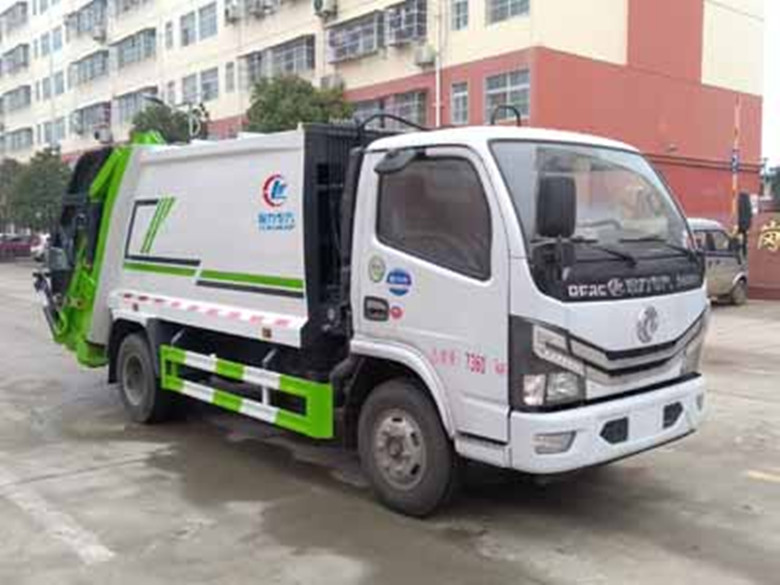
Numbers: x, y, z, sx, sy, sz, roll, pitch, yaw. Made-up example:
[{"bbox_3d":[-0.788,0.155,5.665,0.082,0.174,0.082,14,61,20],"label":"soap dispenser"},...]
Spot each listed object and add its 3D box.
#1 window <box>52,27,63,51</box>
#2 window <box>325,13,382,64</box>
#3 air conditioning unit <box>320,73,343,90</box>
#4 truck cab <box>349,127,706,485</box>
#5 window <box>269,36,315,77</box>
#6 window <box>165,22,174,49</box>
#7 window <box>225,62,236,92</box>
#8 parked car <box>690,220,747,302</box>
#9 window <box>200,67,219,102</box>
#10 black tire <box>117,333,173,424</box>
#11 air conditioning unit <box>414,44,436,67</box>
[{"bbox_3d":[-22.282,-16.972,52.925,0.160,1.360,1.750,-5,6,-41],"label":"window"},{"bbox_3d":[-1.238,-9.278,28.952,0.450,1.410,2.830,-5,6,-41],"label":"window"},{"bbox_3d":[-2.346,-8.400,31.624,0.360,0.620,0.880,-4,6,-42],"label":"air conditioning unit"},{"bbox_3d":[0.925,-0.050,4.869,1.900,1.880,1.480,-5,6,-41],"label":"truck cab"},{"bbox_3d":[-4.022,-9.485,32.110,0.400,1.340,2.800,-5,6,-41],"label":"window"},{"bbox_3d":[-11.781,-13.748,42.159,0.150,1.350,0.850,-4,6,-42],"label":"window"},{"bbox_3d":[-7.329,-9.878,36.293,0.140,1.340,0.880,-5,6,-41],"label":"window"},{"bbox_3d":[6.110,-0.644,17.089,4.050,1.850,1.640,-3,5,-32],"label":"parked car"},{"bbox_3d":[-9.004,-10.376,39.343,0.150,1.500,1.750,-4,6,-42],"label":"window"},{"bbox_3d":[-2.198,0.764,7.069,0.220,0.780,0.780,-5,6,-44],"label":"black tire"},{"bbox_3d":[1.163,-7.872,26.255,0.320,0.580,0.800,-5,6,-41],"label":"air conditioning unit"}]

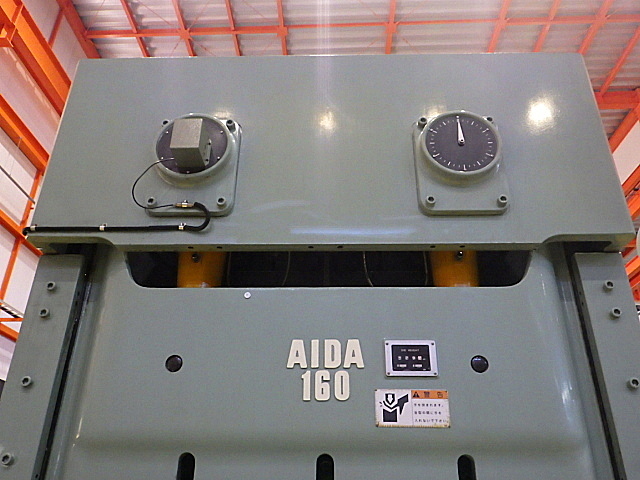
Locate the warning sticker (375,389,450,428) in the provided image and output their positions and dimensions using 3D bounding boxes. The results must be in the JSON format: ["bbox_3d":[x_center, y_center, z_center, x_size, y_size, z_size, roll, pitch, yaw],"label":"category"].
[{"bbox_3d":[0.292,0.531,1.632,0.228,0.114,0.004,0,-27,1],"label":"warning sticker"}]

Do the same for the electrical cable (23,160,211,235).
[{"bbox_3d":[-0.717,-0.153,1.814,0.665,0.235,0.130,0,-27,1],"label":"electrical cable"}]

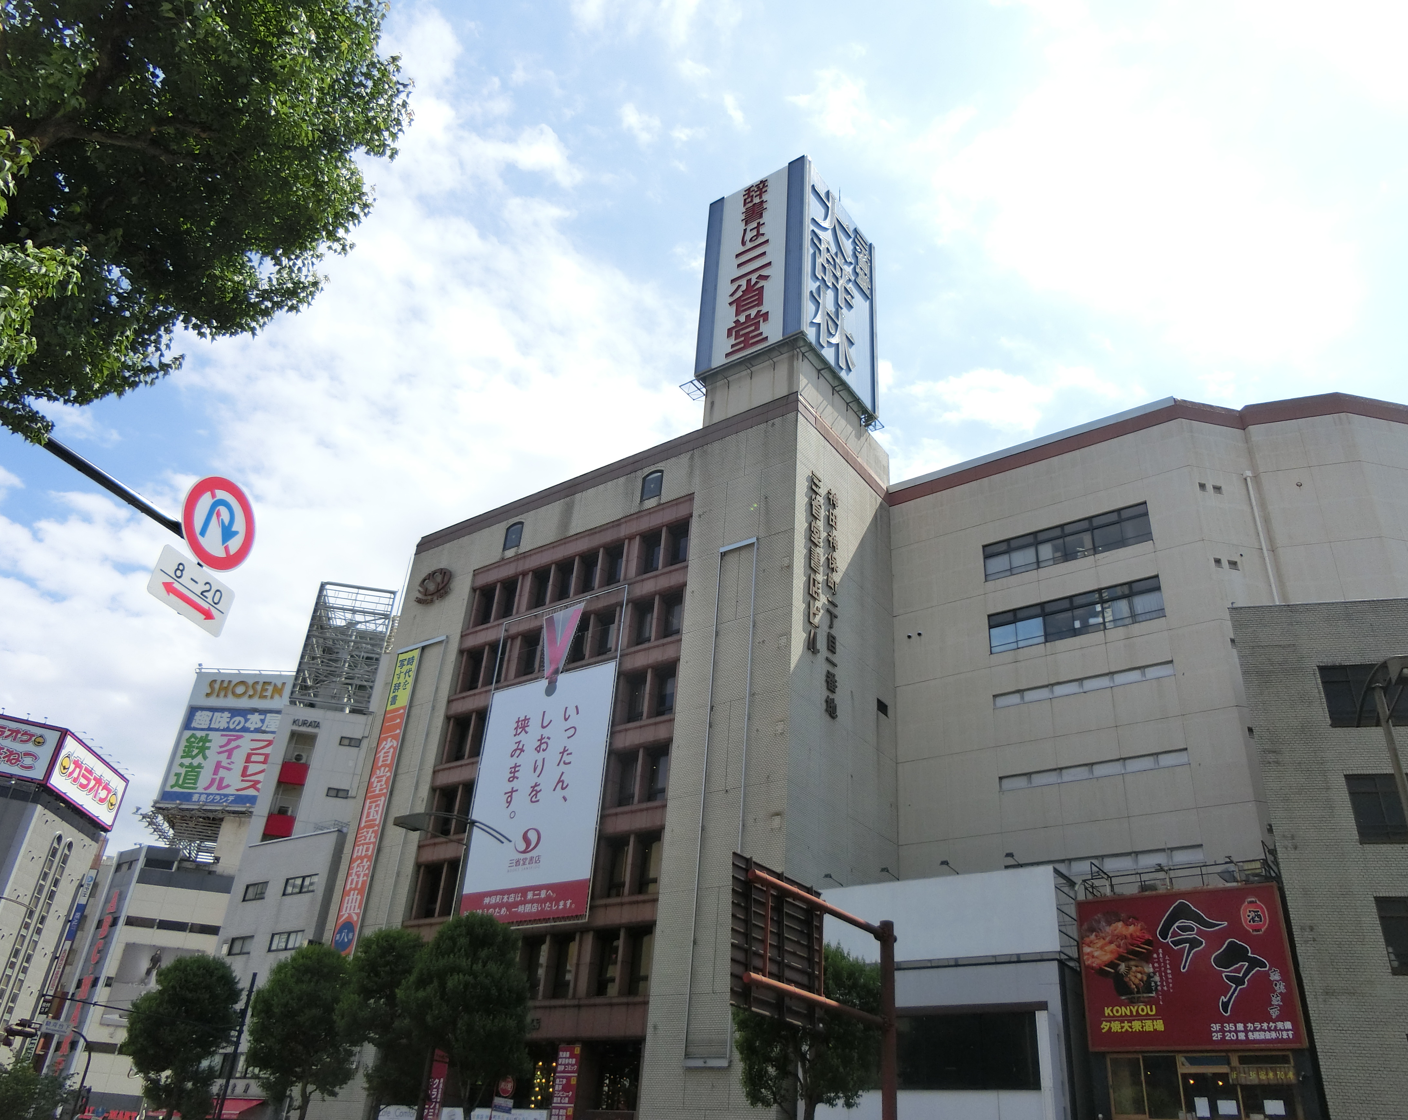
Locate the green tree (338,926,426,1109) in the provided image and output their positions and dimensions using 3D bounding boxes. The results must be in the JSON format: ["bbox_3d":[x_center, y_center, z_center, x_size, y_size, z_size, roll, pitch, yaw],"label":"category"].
[{"bbox_3d":[-11.320,17.430,37.010,3.700,9.700,3.700,-17,-37,32],"label":"green tree"}]

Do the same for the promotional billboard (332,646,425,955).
[{"bbox_3d":[-15.780,11.130,51.380,1.700,15.100,0.200,-17,-37,32],"label":"promotional billboard"}]

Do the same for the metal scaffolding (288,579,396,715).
[{"bbox_3d":[-22.740,6.030,68.380,4.800,8.400,3.200,11,-31,-12],"label":"metal scaffolding"}]

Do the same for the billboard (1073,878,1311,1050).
[{"bbox_3d":[12.760,10.870,28.710,5.350,3.980,0.300,-17,-37,32],"label":"billboard"}]

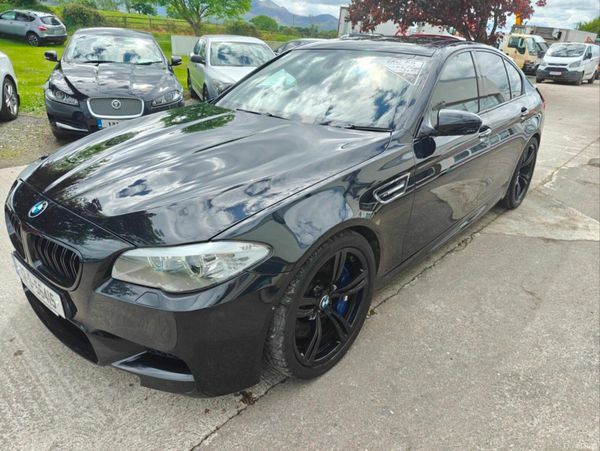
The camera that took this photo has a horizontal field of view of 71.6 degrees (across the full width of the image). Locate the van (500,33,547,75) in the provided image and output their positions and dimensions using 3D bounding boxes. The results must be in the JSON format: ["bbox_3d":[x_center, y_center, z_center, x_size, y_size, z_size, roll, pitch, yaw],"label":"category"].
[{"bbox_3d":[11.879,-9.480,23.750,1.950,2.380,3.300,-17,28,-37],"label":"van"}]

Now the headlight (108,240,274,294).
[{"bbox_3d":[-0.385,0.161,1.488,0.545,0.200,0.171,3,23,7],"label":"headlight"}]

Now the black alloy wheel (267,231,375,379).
[{"bbox_3d":[0.064,0.325,1.887,0.270,0.690,0.690,19,29,38],"label":"black alloy wheel"}]

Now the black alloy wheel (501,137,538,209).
[{"bbox_3d":[2.011,-0.511,3.959,0.285,0.690,0.690,19,29,38],"label":"black alloy wheel"}]

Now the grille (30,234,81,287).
[{"bbox_3d":[-0.919,0.130,1.593,0.310,0.170,0.060,13,18,28],"label":"grille"}]

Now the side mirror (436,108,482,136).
[{"bbox_3d":[0.819,-0.535,2.180,0.235,0.150,0.150,19,29,38],"label":"side mirror"}]

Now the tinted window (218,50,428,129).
[{"bbox_3d":[0.122,-0.929,2.756,1.430,0.110,0.840,19,57,38],"label":"tinted window"}]

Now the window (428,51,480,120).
[{"bbox_3d":[0.908,-0.829,2.502,0.060,0.430,0.880,-13,7,46],"label":"window"}]

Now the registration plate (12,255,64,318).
[{"bbox_3d":[-1.098,0.246,1.752,0.520,0.112,0.020,19,30,38],"label":"registration plate"}]

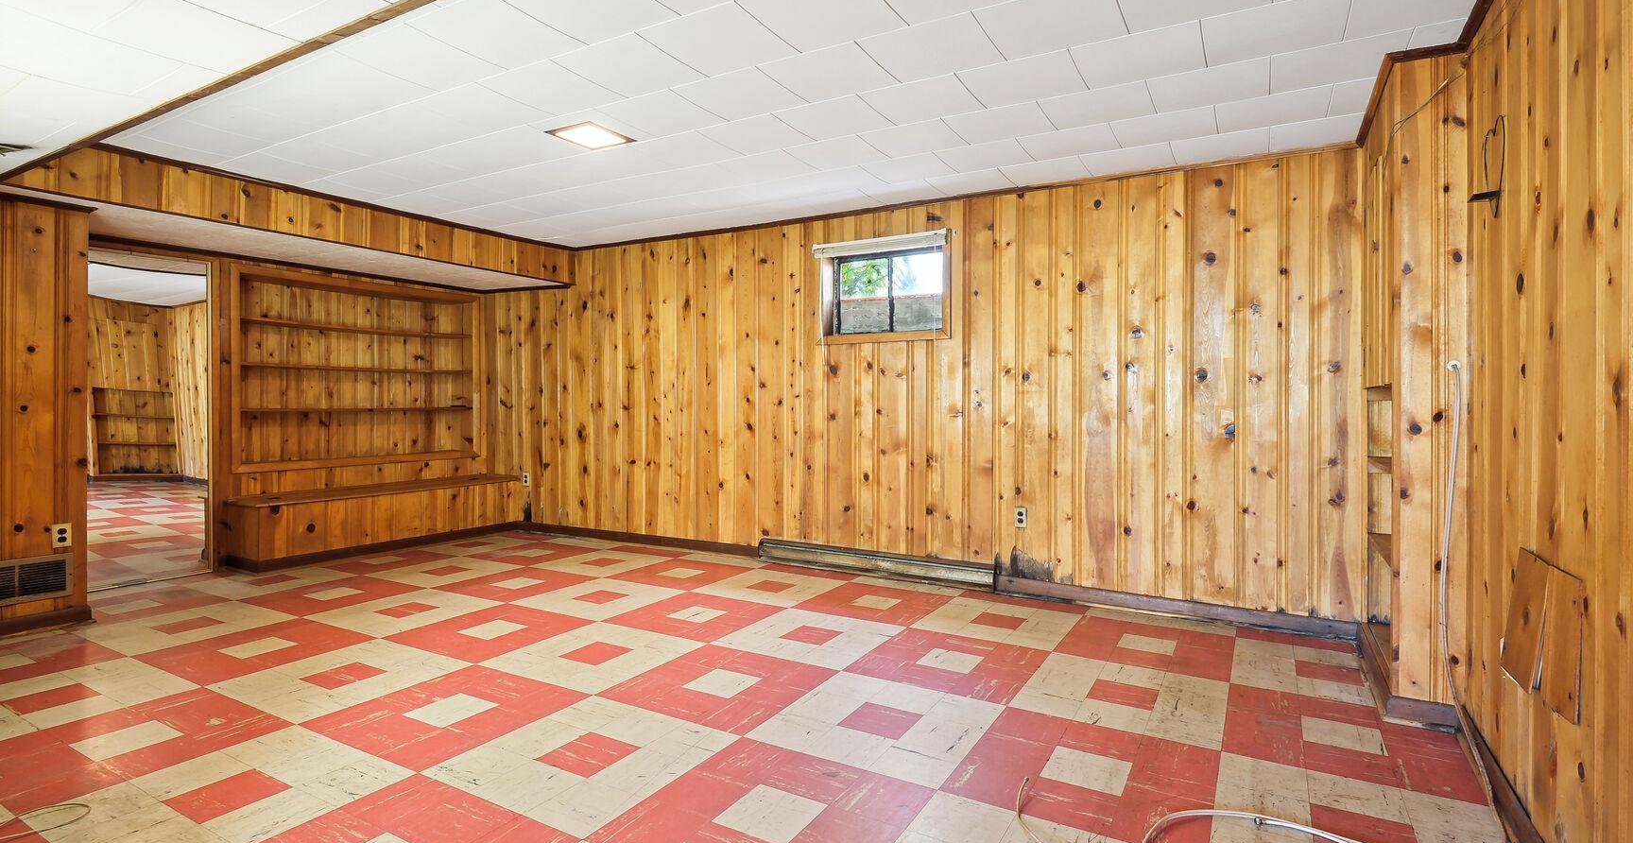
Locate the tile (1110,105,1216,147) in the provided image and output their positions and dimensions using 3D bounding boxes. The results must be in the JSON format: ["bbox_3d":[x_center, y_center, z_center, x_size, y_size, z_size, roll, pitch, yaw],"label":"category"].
[{"bbox_3d":[1.594,-1.350,3.329,0.406,0.020,0.406,1,2,30],"label":"tile"}]

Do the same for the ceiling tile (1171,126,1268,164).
[{"bbox_3d":[1.988,-1.357,3.571,0.410,0.018,0.376,1,2,30],"label":"ceiling tile"}]

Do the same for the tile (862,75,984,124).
[{"bbox_3d":[0.452,-1.348,3.042,0.410,0.018,0.404,1,2,30],"label":"tile"}]

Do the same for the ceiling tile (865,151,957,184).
[{"bbox_3d":[0.507,-1.377,3.945,0.406,0.020,0.406,1,2,30],"label":"ceiling tile"}]

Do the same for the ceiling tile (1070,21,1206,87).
[{"bbox_3d":[1.168,-1.320,2.629,0.406,0.020,0.406,1,2,30],"label":"ceiling tile"}]

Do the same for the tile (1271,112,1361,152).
[{"bbox_3d":[2.285,-1.330,3.342,0.338,0.020,0.377,1,2,30],"label":"tile"}]

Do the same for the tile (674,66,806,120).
[{"bbox_3d":[-0.304,-1.337,2.974,0.411,0.020,0.403,1,2,30],"label":"tile"}]

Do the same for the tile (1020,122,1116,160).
[{"bbox_3d":[1.225,-1.342,3.495,0.411,0.020,0.403,1,2,30],"label":"tile"}]

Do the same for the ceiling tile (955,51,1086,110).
[{"bbox_3d":[0.801,-1.324,2.809,0.411,0.020,0.403,1,2,30],"label":"ceiling tile"}]

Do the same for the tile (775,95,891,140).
[{"bbox_3d":[0.086,-1.355,3.237,0.410,0.018,0.404,1,2,30],"label":"tile"}]

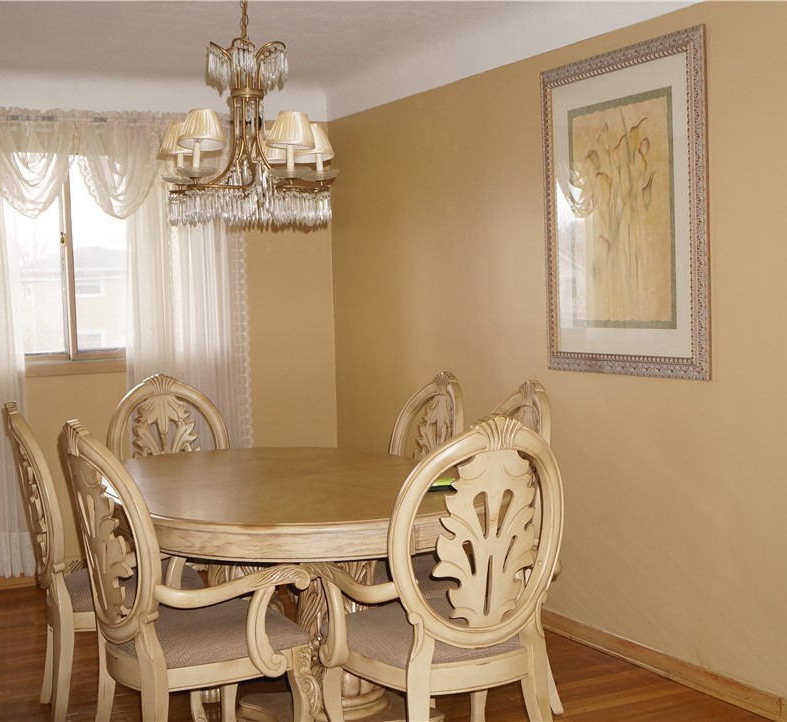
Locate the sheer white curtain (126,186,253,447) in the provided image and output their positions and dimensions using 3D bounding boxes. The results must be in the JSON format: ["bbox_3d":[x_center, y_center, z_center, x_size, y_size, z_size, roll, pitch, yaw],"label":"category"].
[{"bbox_3d":[-1.039,-0.082,6.105,0.629,2.252,0.120,-3,4,-23],"label":"sheer white curtain"}]

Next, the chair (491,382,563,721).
[{"bbox_3d":[0.252,0.615,4.043,0.600,1.067,0.540,-3,4,-23],"label":"chair"}]

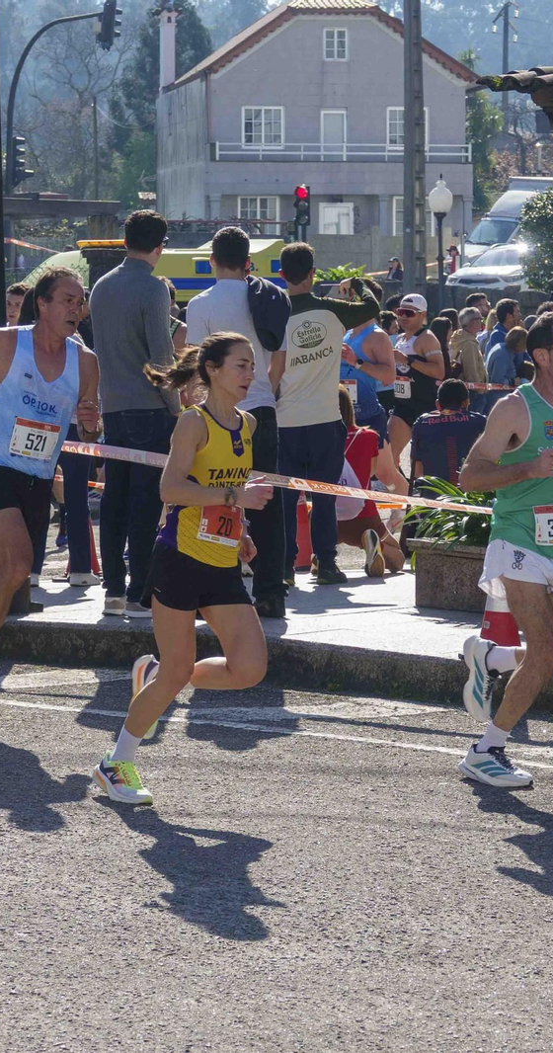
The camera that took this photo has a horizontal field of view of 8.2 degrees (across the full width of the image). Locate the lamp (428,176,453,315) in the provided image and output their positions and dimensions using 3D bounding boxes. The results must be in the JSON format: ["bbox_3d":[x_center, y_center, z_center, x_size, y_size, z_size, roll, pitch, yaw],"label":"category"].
[{"bbox_3d":[2.732,-4.243,64.000,0.410,3.150,0.410,0,4,0],"label":"lamp"}]

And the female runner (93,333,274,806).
[{"bbox_3d":[-0.310,0.142,12.850,0.690,1.570,0.470,3,5,36],"label":"female runner"}]

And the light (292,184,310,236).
[{"bbox_3d":[0.473,-6.077,74.000,0.300,0.970,0.380,1,4,20],"label":"light"}]

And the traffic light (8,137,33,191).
[{"bbox_3d":[-5.241,-7.447,79.000,0.450,1.100,0.320,0,4,0],"label":"traffic light"}]

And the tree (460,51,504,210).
[{"bbox_3d":[6.325,-12.334,121.000,2.000,5.500,2.000,0,4,0],"label":"tree"}]

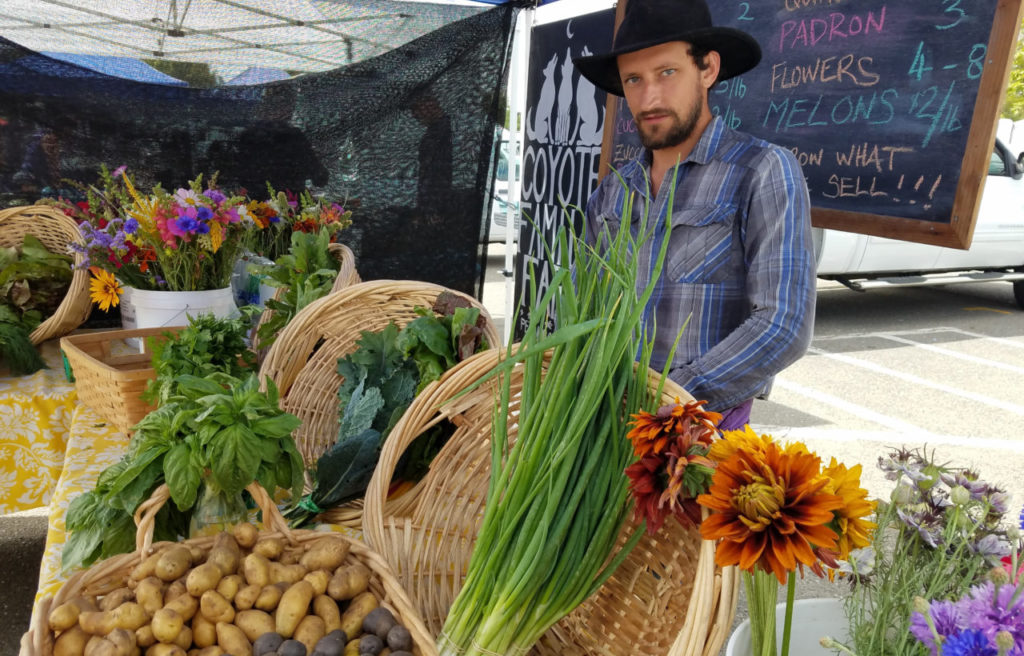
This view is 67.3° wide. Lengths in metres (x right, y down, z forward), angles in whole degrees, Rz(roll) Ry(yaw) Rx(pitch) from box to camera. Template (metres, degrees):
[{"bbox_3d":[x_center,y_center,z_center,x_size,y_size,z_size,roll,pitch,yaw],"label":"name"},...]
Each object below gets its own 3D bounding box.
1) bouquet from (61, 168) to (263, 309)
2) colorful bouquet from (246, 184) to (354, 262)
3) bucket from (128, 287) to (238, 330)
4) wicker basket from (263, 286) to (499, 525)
[{"bbox_3d":[-1.060,-0.235,2.340,0.550,0.430,0.450,-3,13,-24],"label":"bouquet"},{"bbox_3d":[-0.800,-0.370,2.850,0.420,0.320,0.380,-1,12,-16],"label":"colorful bouquet"},{"bbox_3d":[-0.972,-0.007,2.280,0.275,0.260,0.275,-3,13,-23],"label":"bucket"},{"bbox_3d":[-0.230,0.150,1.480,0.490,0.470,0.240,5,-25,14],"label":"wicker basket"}]

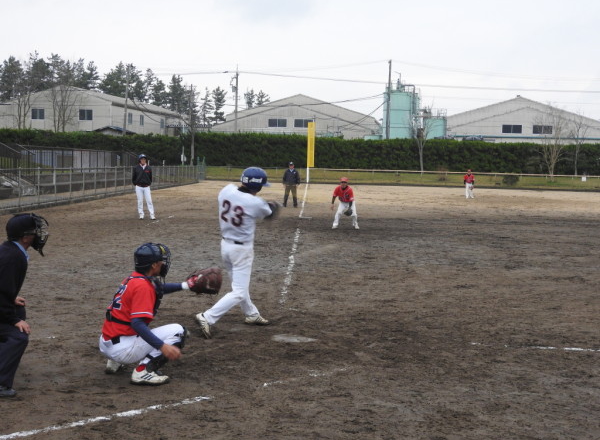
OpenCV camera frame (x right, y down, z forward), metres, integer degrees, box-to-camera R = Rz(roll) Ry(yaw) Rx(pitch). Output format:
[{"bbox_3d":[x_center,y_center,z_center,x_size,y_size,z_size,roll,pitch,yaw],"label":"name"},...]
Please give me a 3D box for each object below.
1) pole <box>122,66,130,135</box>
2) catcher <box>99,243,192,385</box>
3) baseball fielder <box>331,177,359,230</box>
[{"bbox_3d":[-19.715,-11.435,107.404,0.450,12.085,0.450,3,4,0],"label":"pole"},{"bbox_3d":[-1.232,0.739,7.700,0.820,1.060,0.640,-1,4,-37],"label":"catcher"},{"bbox_3d":[1.128,-0.406,23.900,0.700,1.290,0.650,1,3,3],"label":"baseball fielder"}]

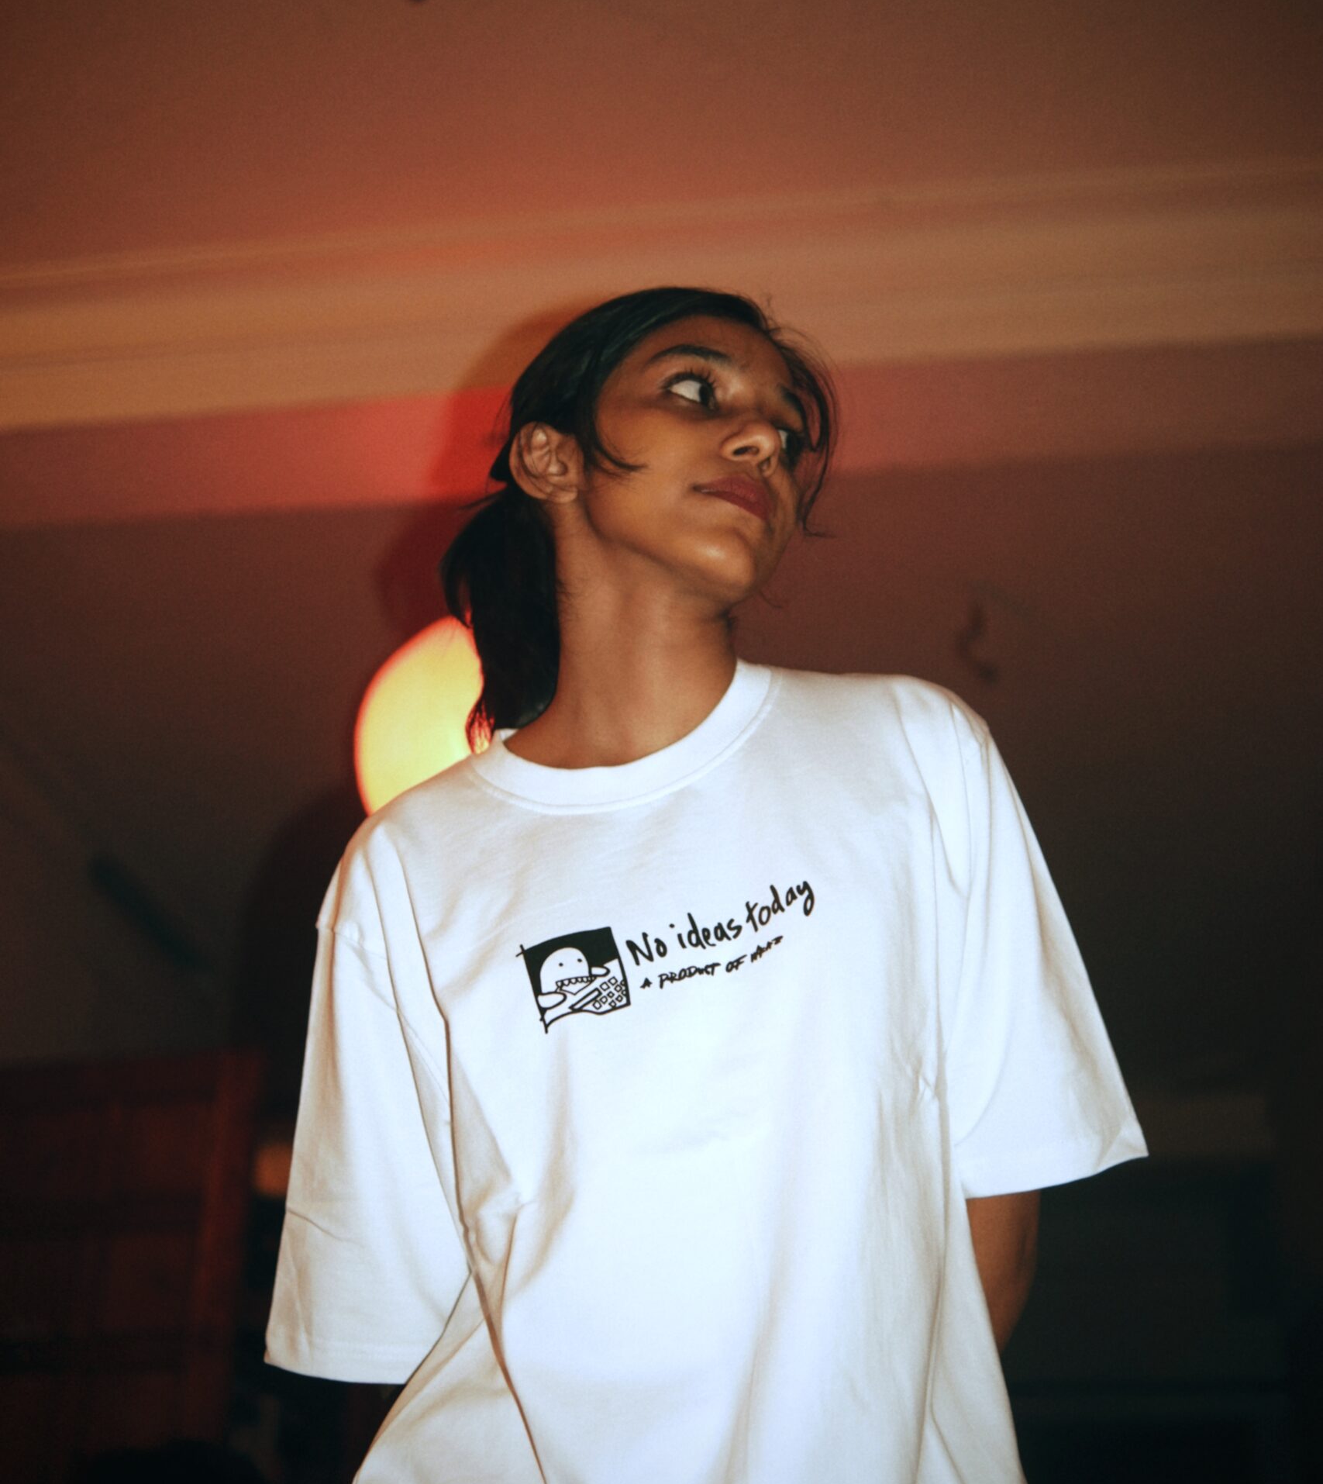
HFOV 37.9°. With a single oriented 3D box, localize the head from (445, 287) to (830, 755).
[{"bbox_3d":[0.000,-0.158,1.191,0.167,0.272,0.243,21,-28,-28],"label":"head"}]

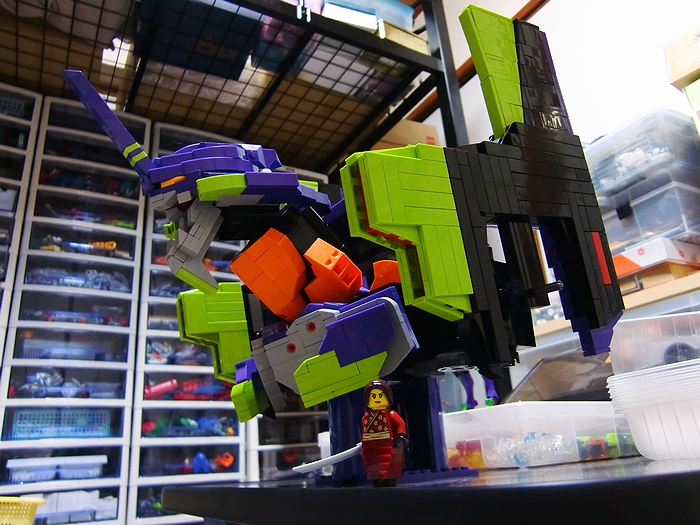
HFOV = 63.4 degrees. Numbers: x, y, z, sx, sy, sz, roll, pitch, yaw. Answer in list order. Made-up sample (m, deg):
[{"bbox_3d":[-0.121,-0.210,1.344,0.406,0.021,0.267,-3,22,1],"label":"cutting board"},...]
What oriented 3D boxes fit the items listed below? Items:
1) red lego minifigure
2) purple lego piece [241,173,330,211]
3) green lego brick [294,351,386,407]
[{"bbox_3d":[0.015,0.075,0.249,0.022,0.045,0.012,-17,-23,31],"label":"red lego minifigure"},{"bbox_3d":[-0.039,-0.042,0.336,0.050,0.016,0.018,-3,-13,-35],"label":"purple lego piece"},{"bbox_3d":[-0.004,0.063,0.303,0.047,0.022,0.010,-12,-8,-36],"label":"green lego brick"}]

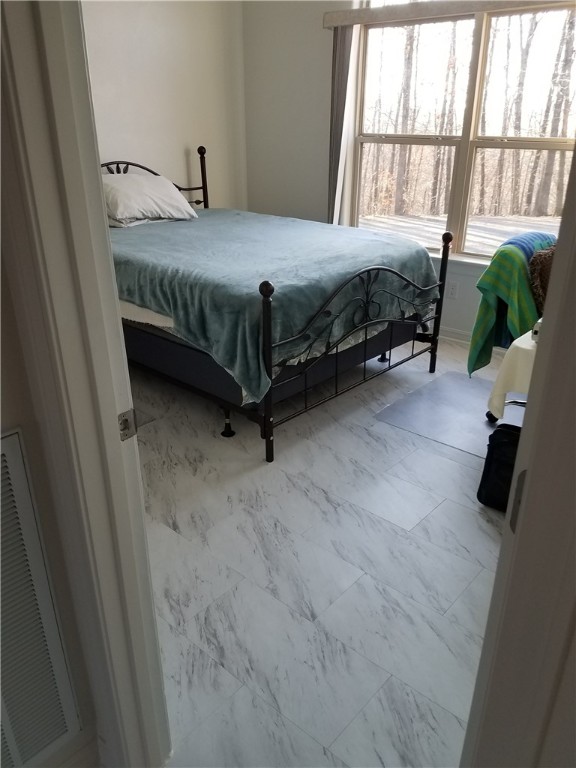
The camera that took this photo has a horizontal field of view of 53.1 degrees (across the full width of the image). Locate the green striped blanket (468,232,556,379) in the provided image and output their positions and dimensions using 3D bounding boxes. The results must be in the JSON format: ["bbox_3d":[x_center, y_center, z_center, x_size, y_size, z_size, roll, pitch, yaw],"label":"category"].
[{"bbox_3d":[1.160,-0.429,2.967,0.380,0.720,0.380,20,30,38],"label":"green striped blanket"}]

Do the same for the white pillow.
[{"bbox_3d":[-1.038,-1.328,4.170,0.440,0.300,0.700,20,30,38],"label":"white pillow"}]

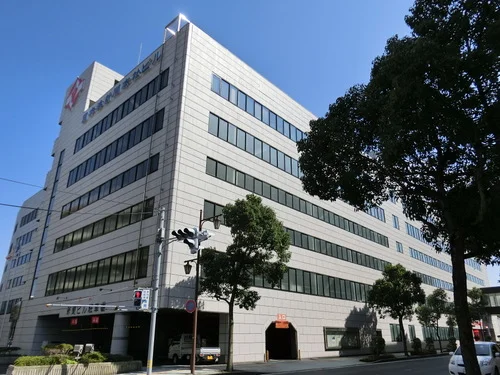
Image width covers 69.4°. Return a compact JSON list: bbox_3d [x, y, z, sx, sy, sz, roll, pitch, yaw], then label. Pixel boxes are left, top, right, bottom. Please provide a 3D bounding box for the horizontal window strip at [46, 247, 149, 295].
[{"bbox_3d":[-12.839,7.038,28.795,17.281,1.946,0.250,-19,-29,39],"label":"horizontal window strip"}]

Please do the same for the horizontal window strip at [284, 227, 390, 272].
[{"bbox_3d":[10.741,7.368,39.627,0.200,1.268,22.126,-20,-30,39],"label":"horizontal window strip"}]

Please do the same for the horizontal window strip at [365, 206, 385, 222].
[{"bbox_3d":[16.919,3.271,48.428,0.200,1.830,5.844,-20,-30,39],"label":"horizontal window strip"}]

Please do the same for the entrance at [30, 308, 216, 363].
[{"bbox_3d":[-10.606,11.564,28.021,20.070,3.144,4.600,-19,-29,39],"label":"entrance"}]

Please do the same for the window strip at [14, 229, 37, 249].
[{"bbox_3d":[-32.510,7.520,52.184,8.062,1.498,0.200,-19,-29,39],"label":"window strip"}]

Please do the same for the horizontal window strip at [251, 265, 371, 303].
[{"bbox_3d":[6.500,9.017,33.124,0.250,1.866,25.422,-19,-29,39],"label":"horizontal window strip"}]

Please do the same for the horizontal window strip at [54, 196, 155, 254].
[{"bbox_3d":[-12.822,3.553,30.225,17.281,1.401,0.250,-19,-29,39],"label":"horizontal window strip"}]

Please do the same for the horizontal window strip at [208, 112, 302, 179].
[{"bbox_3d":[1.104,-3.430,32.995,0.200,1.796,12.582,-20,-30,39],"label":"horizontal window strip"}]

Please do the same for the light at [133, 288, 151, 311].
[{"bbox_3d":[-5.040,5.202,16.773,0.720,0.920,0.320,18,-28,-36],"label":"light"}]

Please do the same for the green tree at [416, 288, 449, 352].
[{"bbox_3d":[22.641,16.315,44.554,4.000,7.360,4.000,-20,-30,39],"label":"green tree"}]

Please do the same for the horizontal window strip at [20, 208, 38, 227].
[{"bbox_3d":[-39.072,5.540,64.036,8.156,1.814,0.250,-19,-29,39],"label":"horizontal window strip"}]

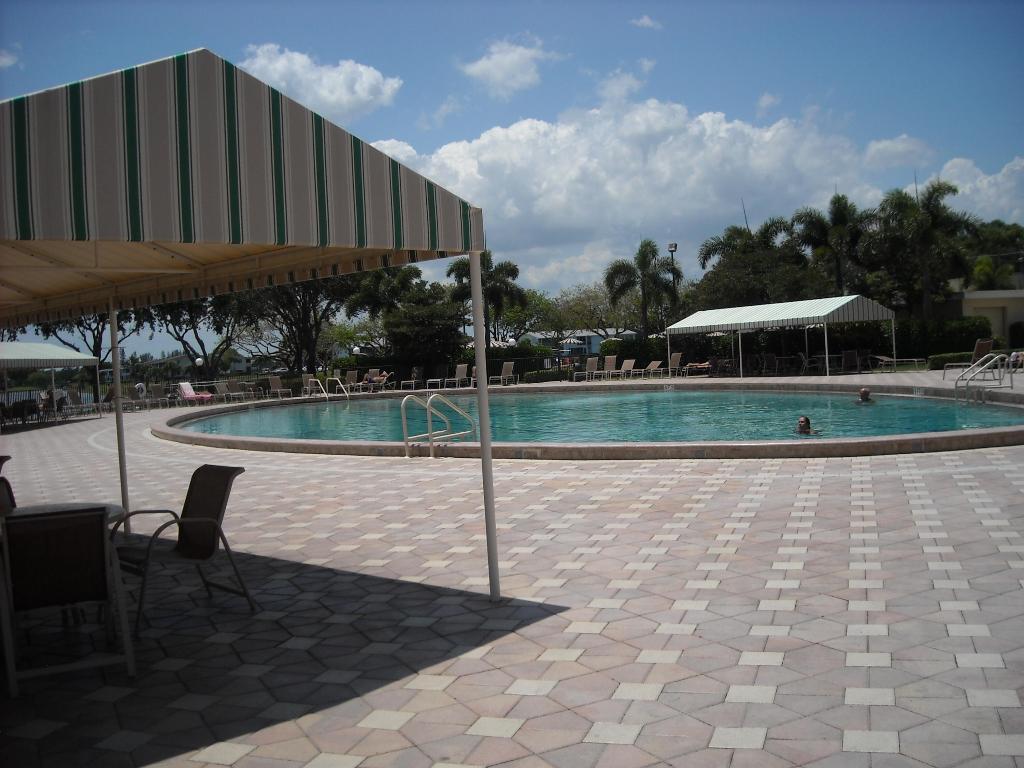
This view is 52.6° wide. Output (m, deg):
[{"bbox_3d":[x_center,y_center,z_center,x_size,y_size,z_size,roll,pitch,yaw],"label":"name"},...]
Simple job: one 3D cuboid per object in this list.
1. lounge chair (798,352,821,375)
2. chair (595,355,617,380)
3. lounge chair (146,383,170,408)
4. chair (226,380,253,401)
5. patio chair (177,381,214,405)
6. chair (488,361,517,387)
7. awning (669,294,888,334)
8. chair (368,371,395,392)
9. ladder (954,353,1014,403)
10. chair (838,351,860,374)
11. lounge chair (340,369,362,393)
[{"bbox_3d":[12.027,-0.819,42.000,0.750,0.920,0.600,-3,2,13],"label":"lounge chair"},{"bbox_3d":[4.381,-0.700,48.410,0.640,1.070,1.600,-2,2,25],"label":"chair"},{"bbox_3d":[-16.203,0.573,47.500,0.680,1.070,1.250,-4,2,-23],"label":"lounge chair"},{"bbox_3d":[-13.111,0.343,50.000,0.680,1.030,1.550,-5,2,-39],"label":"chair"},{"bbox_3d":[-14.779,0.436,48.500,1.600,1.050,0.680,-2,2,45],"label":"patio chair"},{"bbox_3d":[-0.369,-0.499,47.800,0.650,1.030,1.450,-2,2,30],"label":"chair"},{"bbox_3d":[11.750,-3.080,46.700,3.800,1.000,10.400,-4,2,-28],"label":"awning"},{"bbox_3d":[-5.951,-0.099,46.500,1.500,0.880,0.660,-4,2,-13],"label":"chair"},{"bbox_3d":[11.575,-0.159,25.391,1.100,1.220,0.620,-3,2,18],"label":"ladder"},{"bbox_3d":[13.666,-0.933,41.986,0.620,0.900,0.680,-4,2,-14],"label":"chair"},{"bbox_3d":[-7.740,-0.047,49.268,0.640,1.050,1.600,-3,2,12],"label":"lounge chair"}]

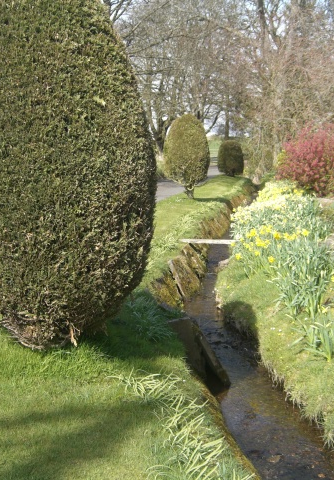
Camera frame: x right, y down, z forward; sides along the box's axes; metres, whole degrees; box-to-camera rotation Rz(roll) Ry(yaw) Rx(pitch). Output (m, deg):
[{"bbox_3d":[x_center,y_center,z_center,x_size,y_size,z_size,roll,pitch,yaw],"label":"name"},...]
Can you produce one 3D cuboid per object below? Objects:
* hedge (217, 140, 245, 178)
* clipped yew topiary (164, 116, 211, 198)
[{"bbox_3d":[2.802,-3.640,31.000,1.147,1.660,1.147,0,8,0],"label":"hedge"},{"bbox_3d":[0.544,-2.329,19.600,1.283,2.320,1.283,0,8,0],"label":"clipped yew topiary"}]

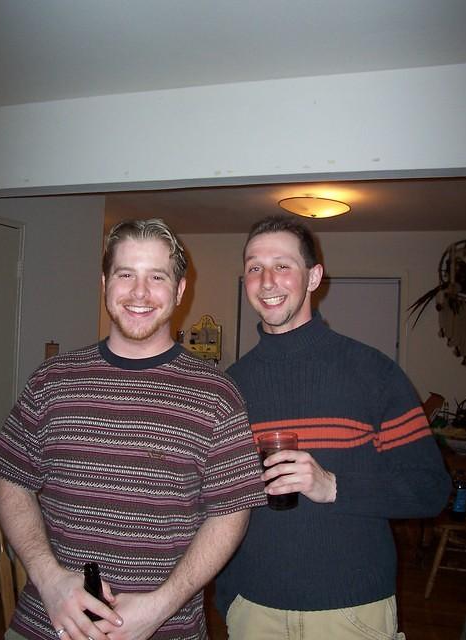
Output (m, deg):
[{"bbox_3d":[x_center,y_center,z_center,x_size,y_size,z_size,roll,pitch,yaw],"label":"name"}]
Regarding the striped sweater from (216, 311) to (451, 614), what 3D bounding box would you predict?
[{"bbox_3d":[0.218,0.303,1.530,0.520,0.650,0.360,1,-2,24],"label":"striped sweater"}]

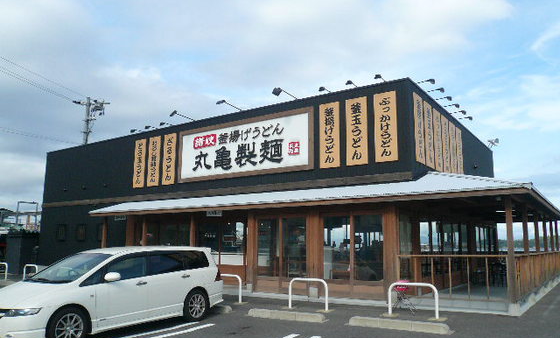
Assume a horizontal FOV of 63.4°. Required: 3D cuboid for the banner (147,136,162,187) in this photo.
[{"bbox_3d":[-5.328,-0.298,19.154,0.702,2.099,0.060,-6,-12,34],"label":"banner"}]

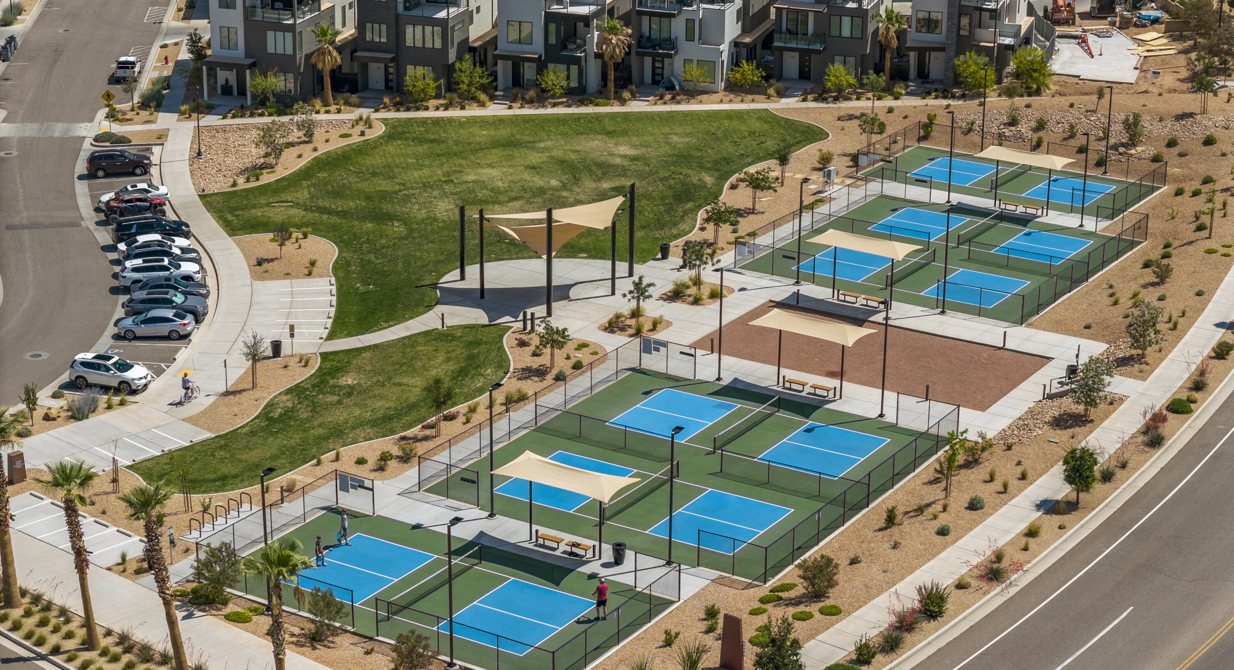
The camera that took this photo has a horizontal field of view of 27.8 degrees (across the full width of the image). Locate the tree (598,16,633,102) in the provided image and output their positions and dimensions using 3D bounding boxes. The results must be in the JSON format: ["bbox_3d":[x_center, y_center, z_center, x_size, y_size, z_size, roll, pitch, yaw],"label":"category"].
[{"bbox_3d":[-0.165,-21.276,192.825,2.850,6.450,2.850,1,20,0],"label":"tree"}]

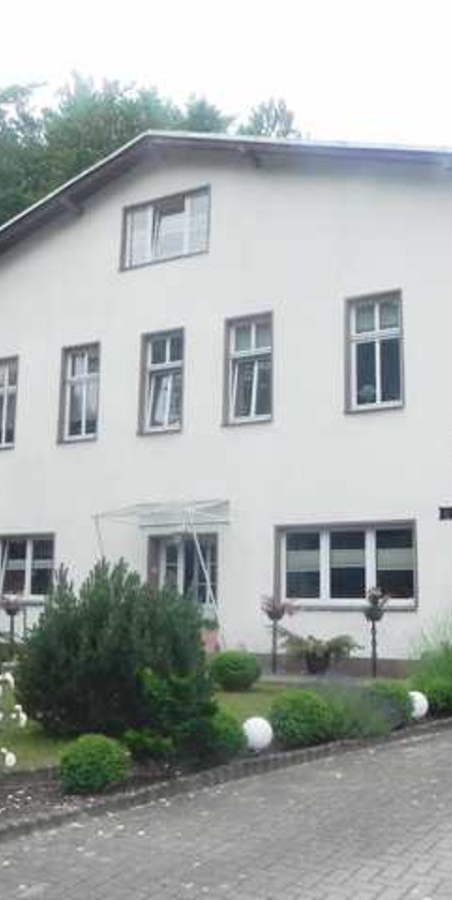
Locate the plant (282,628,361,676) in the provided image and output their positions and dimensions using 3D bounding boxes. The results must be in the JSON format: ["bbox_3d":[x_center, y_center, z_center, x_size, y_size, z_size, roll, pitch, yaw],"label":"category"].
[{"bbox_3d":[1.468,3.197,14.300,1.200,0.720,1.100,1,-10,0],"label":"plant"}]

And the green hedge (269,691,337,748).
[{"bbox_3d":[0.763,2.577,8.650,0.680,0.550,0.650,1,-10,0],"label":"green hedge"}]

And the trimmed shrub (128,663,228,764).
[{"bbox_3d":[-0.428,2.333,7.950,0.820,0.860,0.800,1,-10,0],"label":"trimmed shrub"}]

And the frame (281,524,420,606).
[{"bbox_3d":[1.846,1.777,13.847,2.263,1.288,0.130,-5,-12,29],"label":"frame"}]

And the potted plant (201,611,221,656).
[{"bbox_3d":[-0.261,3.162,15.200,0.360,0.760,0.360,1,-10,0],"label":"potted plant"}]

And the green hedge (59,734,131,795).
[{"bbox_3d":[-0.985,2.352,6.750,0.540,0.460,0.540,1,-10,0],"label":"green hedge"}]

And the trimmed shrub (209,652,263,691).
[{"bbox_3d":[0.123,2.853,11.643,0.660,0.520,0.660,1,-10,0],"label":"trimmed shrub"}]

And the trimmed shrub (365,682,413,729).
[{"bbox_3d":[1.570,2.415,8.607,0.460,0.420,0.460,1,-10,0],"label":"trimmed shrub"}]

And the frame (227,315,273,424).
[{"bbox_3d":[0.418,-1.344,15.260,0.920,1.868,0.130,-5,-12,29],"label":"frame"}]

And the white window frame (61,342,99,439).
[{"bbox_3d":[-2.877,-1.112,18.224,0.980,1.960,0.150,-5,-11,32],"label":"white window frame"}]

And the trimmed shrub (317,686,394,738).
[{"bbox_3d":[1.159,2.302,8.017,0.669,0.419,0.569,-5,-12,29],"label":"trimmed shrub"}]

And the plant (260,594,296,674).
[{"bbox_3d":[0.836,2.940,14.350,0.540,1.256,0.540,1,-10,0],"label":"plant"}]

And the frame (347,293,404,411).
[{"bbox_3d":[2.356,-1.521,14.169,0.911,1.868,0.130,-5,-12,29],"label":"frame"}]

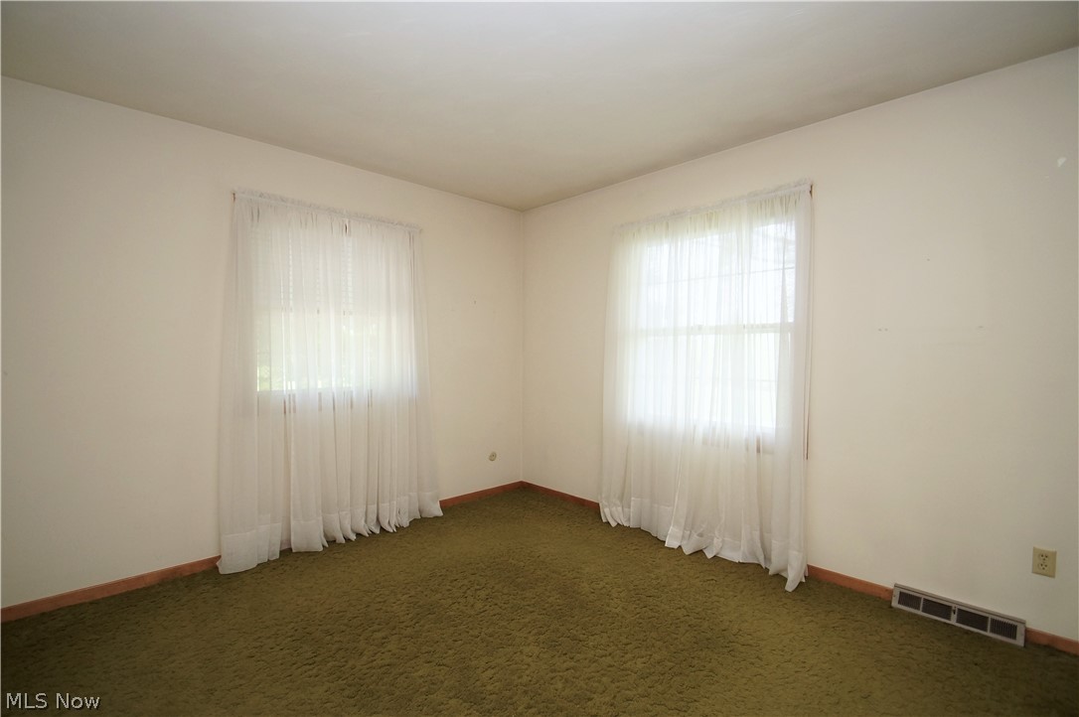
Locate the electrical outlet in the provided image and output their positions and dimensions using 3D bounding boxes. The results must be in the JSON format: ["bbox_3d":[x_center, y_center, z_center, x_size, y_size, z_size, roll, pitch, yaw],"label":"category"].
[{"bbox_3d":[2.088,0.846,1.857,0.070,0.114,0.009,1,2,45],"label":"electrical outlet"}]

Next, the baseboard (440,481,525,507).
[{"bbox_3d":[-0.459,1.129,3.730,0.840,0.065,0.015,-1,2,-44],"label":"baseboard"}]

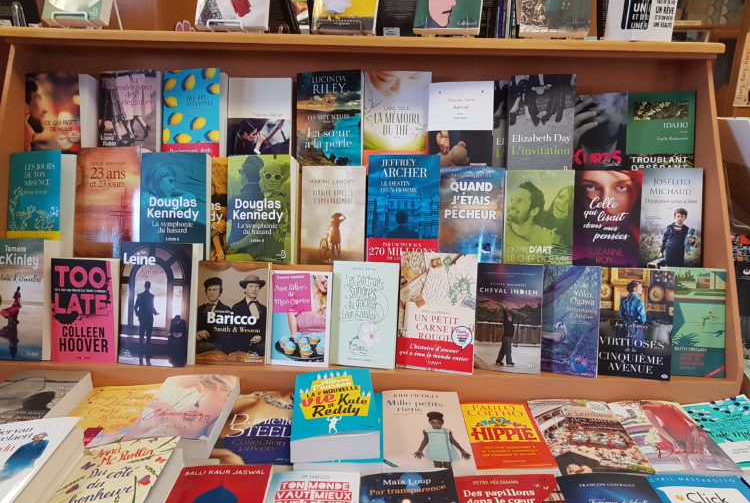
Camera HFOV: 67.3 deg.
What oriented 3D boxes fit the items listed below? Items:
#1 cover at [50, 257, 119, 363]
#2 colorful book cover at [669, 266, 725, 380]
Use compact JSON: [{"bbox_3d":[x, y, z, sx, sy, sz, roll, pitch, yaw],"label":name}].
[{"bbox_3d":[-0.578,0.118,1.132,0.130,0.206,0.028,0,2,5],"label":"cover"},{"bbox_3d":[0.630,0.141,1.133,0.138,0.216,0.022,2,-2,2],"label":"colorful book cover"}]

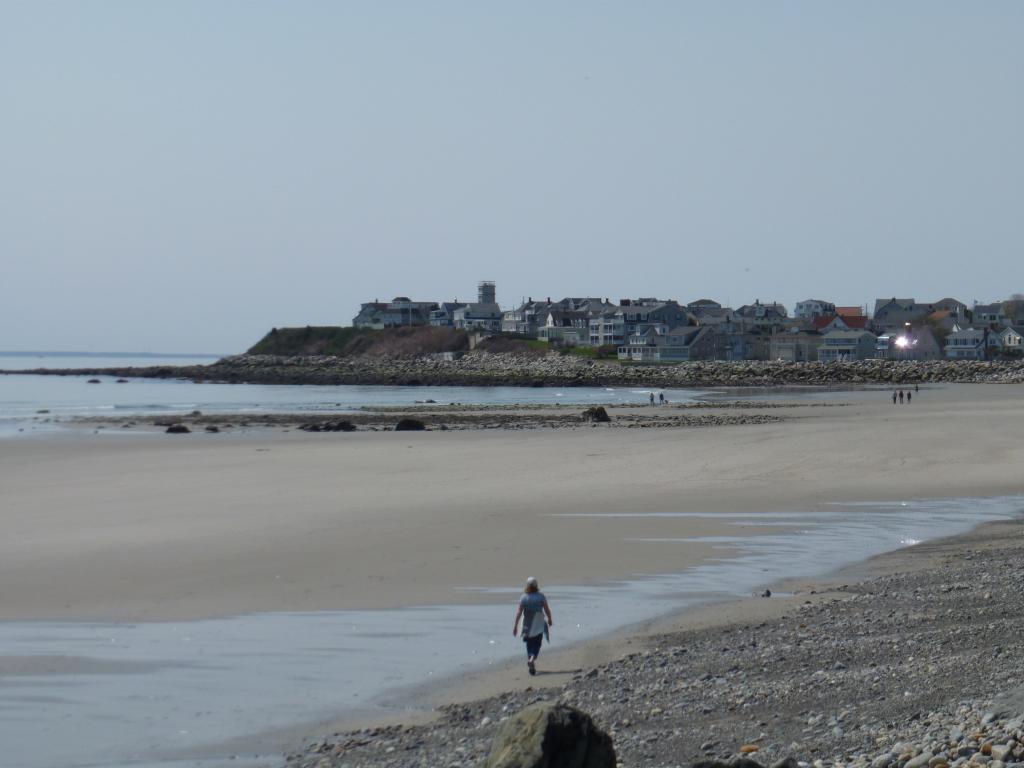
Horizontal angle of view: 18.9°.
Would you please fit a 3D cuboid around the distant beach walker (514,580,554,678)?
[{"bbox_3d":[0.356,4.141,52.600,0.660,1.650,0.650,0,1,6],"label":"distant beach walker"}]

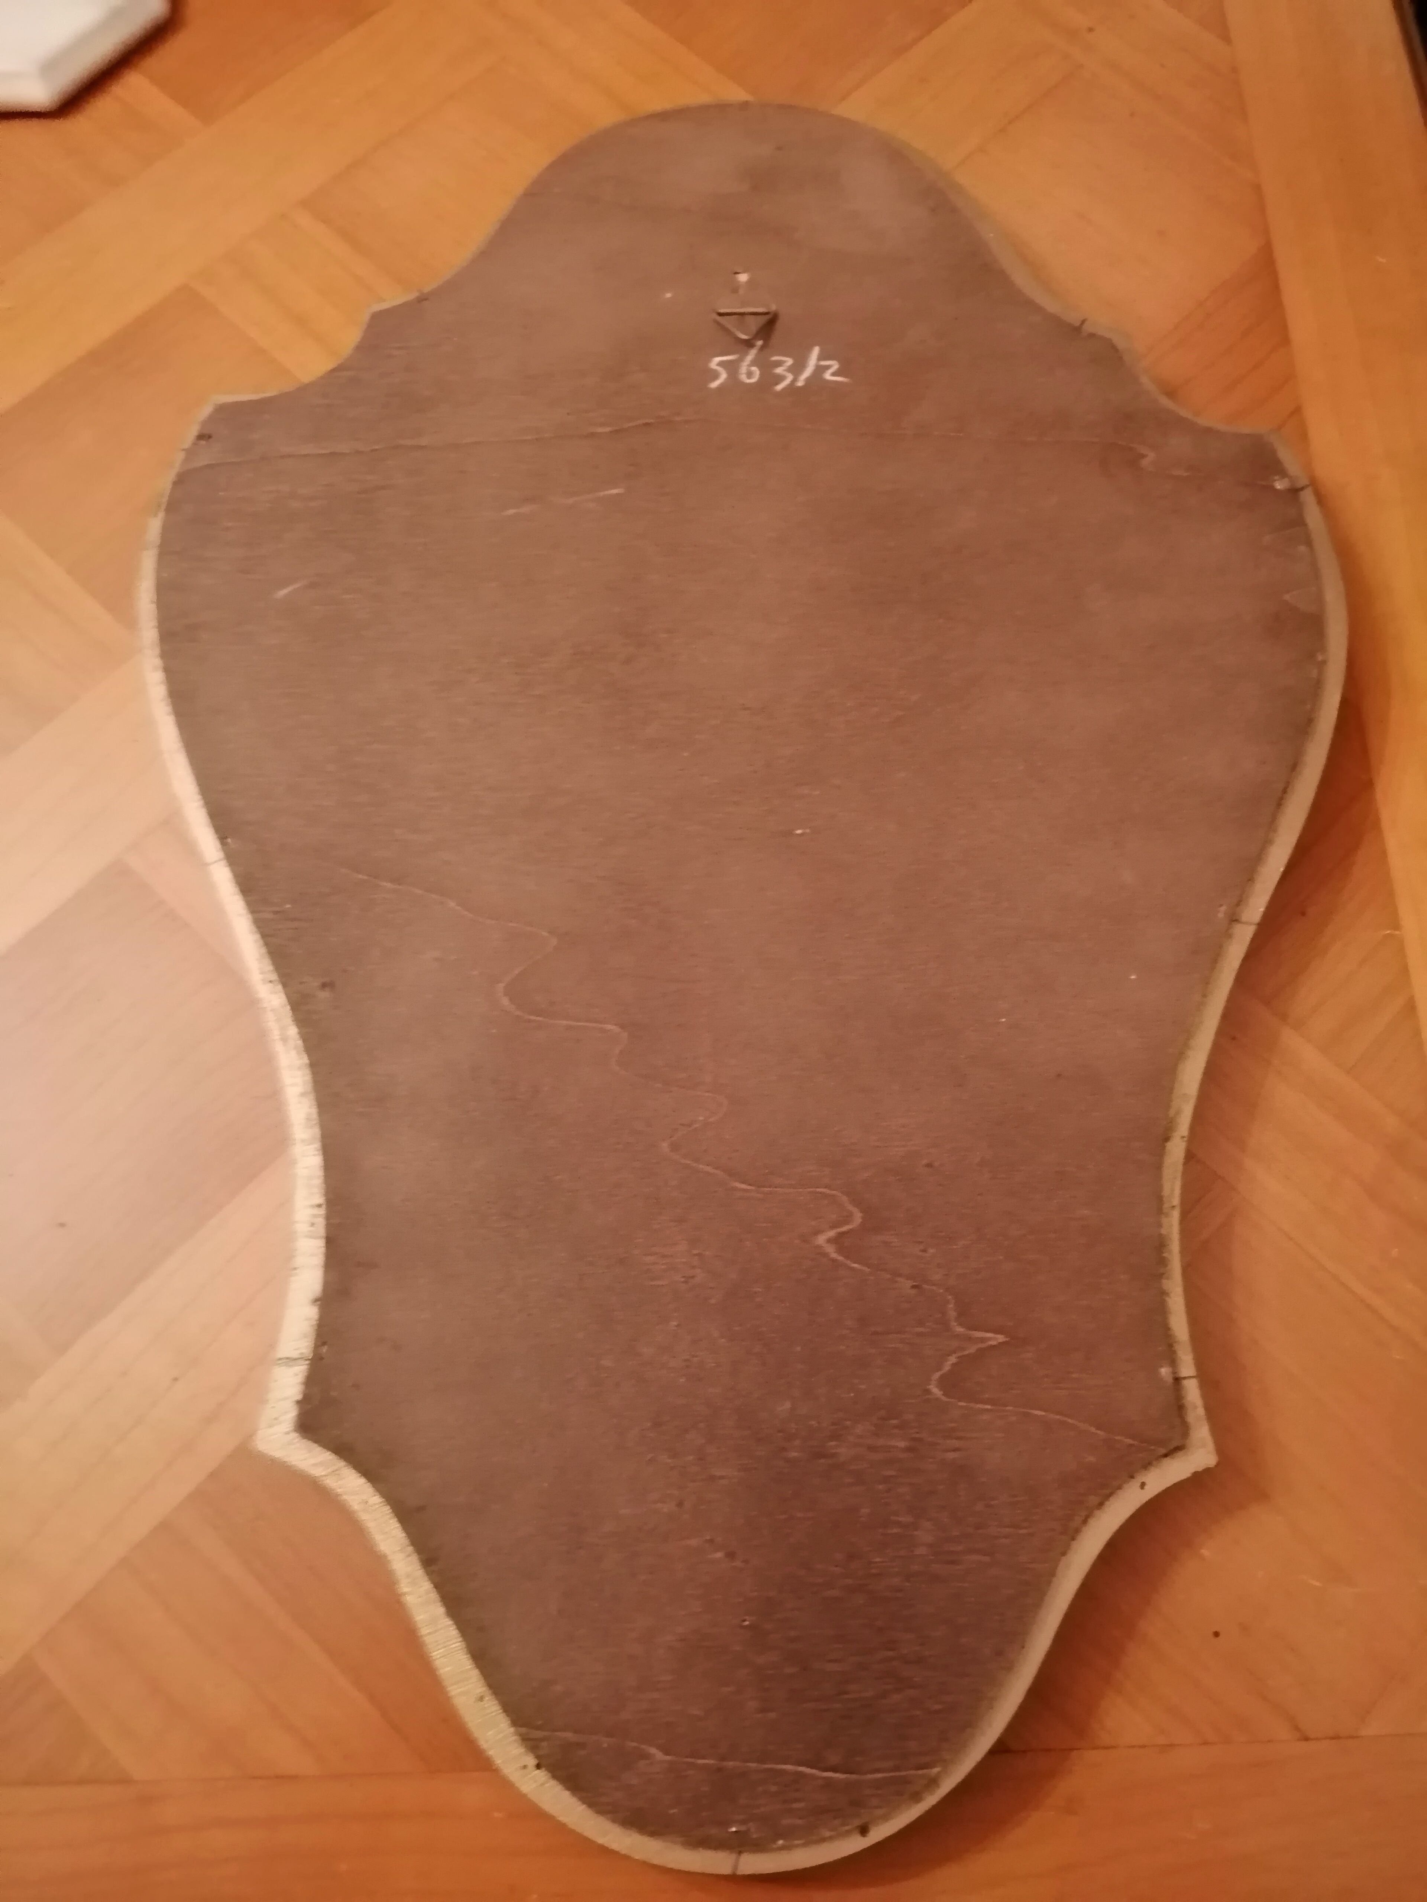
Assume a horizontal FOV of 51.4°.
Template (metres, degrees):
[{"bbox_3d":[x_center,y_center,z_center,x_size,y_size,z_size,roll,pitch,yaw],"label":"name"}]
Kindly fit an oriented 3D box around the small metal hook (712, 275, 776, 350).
[{"bbox_3d":[0.012,-0.246,0.565,0.024,0.006,0.035,-1,71,-3],"label":"small metal hook"}]

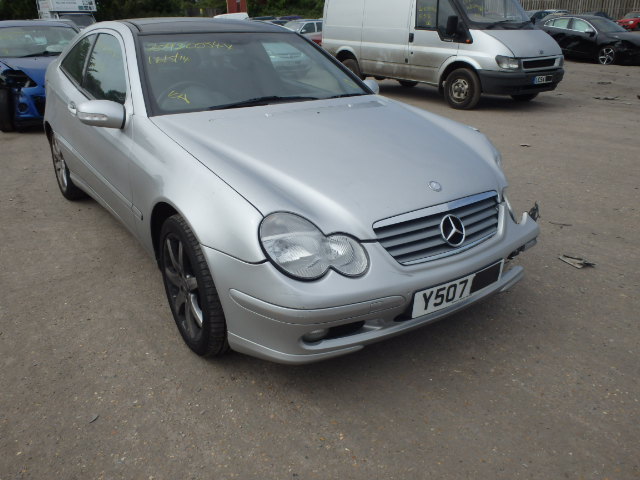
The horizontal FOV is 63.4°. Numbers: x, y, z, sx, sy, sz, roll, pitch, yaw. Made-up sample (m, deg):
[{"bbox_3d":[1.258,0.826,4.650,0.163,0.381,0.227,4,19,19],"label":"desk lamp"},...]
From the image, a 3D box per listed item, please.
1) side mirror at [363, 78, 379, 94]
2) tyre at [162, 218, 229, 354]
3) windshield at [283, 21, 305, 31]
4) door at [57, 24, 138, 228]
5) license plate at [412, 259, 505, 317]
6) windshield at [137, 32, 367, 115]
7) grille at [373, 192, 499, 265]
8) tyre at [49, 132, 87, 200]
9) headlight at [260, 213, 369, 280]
[{"bbox_3d":[0.333,-1.002,3.475,0.220,0.150,0.150,-15,27,-33],"label":"side mirror"},{"bbox_3d":[-0.485,0.184,2.277,0.225,0.630,0.630,-15,27,-33],"label":"tyre"},{"bbox_3d":[-1.328,-10.286,25.000,1.380,0.150,0.720,19,71,38],"label":"windshield"},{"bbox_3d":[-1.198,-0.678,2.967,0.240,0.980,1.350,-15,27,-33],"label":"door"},{"bbox_3d":[0.558,0.187,2.052,0.520,0.111,0.025,-15,24,-33],"label":"license plate"},{"bbox_3d":[-0.374,-1.014,2.970,1.420,0.150,0.770,-15,59,-33],"label":"windshield"},{"bbox_3d":[0.508,-0.049,2.033,0.700,0.210,0.100,-15,7,-33],"label":"grille"},{"bbox_3d":[-2.062,-0.652,4.323,0.225,0.630,0.630,-15,27,-33],"label":"tyre"},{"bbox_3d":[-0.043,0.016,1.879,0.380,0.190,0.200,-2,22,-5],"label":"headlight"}]

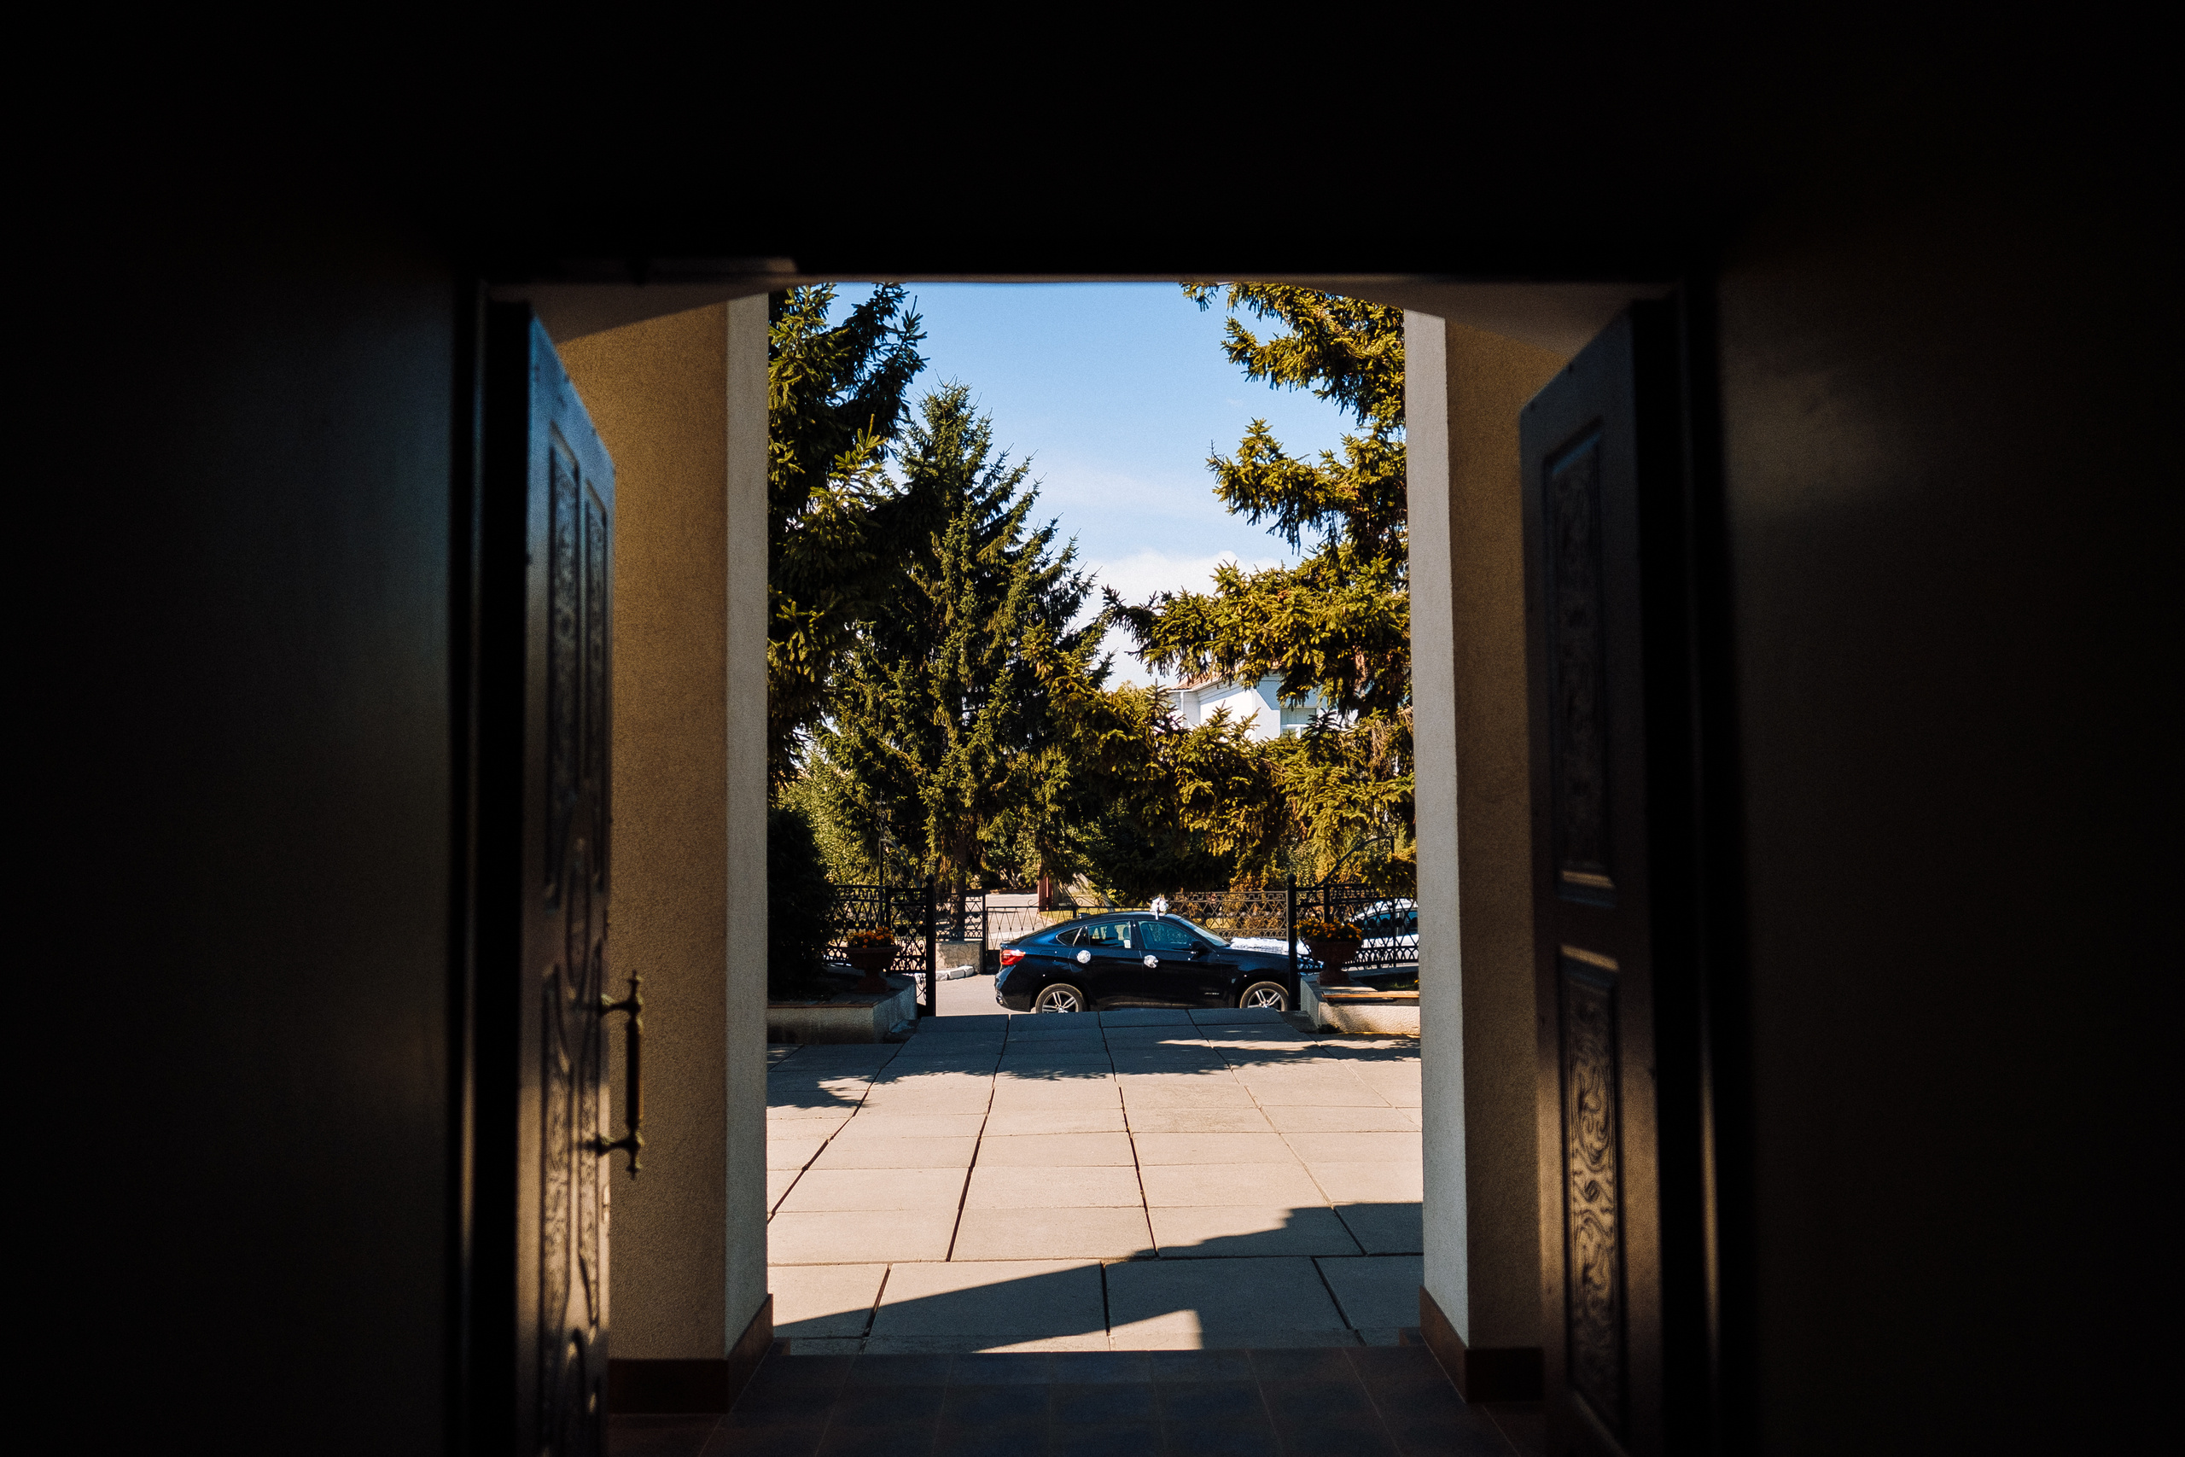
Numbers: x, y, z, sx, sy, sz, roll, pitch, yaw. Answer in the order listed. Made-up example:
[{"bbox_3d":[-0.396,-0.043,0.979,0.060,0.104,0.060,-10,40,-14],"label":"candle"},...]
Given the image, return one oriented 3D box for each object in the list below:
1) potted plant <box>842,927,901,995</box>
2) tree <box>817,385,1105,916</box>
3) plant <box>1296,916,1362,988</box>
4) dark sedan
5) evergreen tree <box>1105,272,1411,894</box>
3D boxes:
[{"bbox_3d":[-2.390,2.518,15.750,0.640,0.730,0.620,0,-3,-1],"label":"potted plant"},{"bbox_3d":[-2.816,-1.307,31.000,6.200,12.000,6.100,0,-3,-1],"label":"tree"},{"bbox_3d":[2.606,2.455,16.000,0.690,0.790,0.660,0,-3,-1],"label":"plant"},{"bbox_3d":[1.000,3.590,21.850,4.910,1.700,2.020,0,-3,-2],"label":"dark sedan"},{"bbox_3d":[4.600,-3.400,20.300,8.700,15.000,8.500,0,-3,-1],"label":"evergreen tree"}]

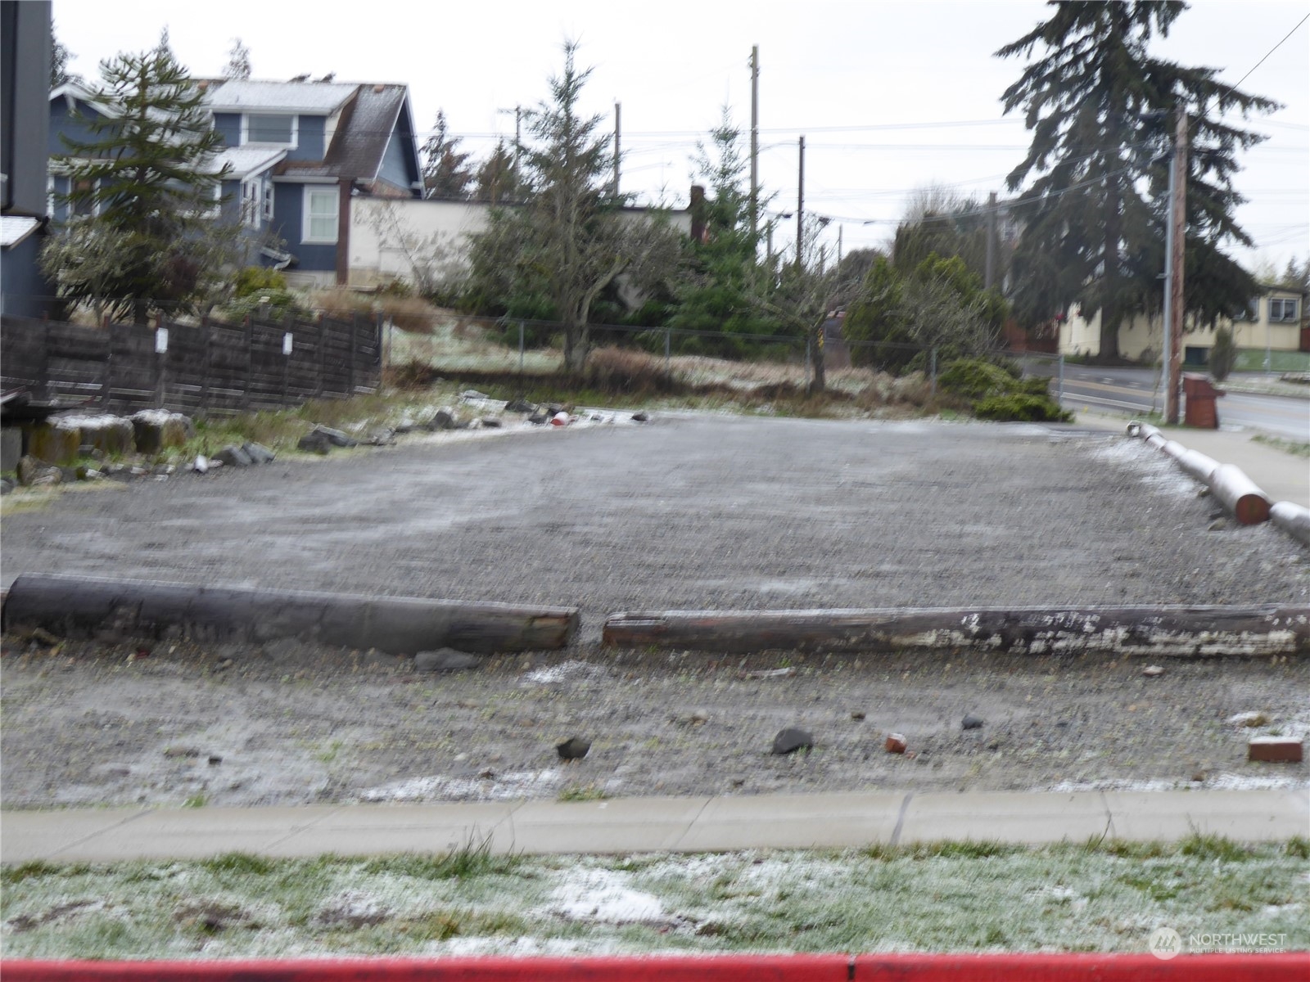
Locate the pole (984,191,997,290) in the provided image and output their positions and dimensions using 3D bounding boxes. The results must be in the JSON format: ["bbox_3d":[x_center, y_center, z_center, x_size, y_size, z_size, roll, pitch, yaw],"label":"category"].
[{"bbox_3d":[13.539,-8.604,115.000,0.280,7.200,0.280,2,1,0],"label":"pole"}]

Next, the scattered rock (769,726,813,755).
[{"bbox_3d":[0.536,0.979,11.100,0.170,0.100,0.140,2,2,7],"label":"scattered rock"}]

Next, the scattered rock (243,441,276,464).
[{"bbox_3d":[-5.331,-0.517,38.200,0.460,0.310,0.380,2,3,-8],"label":"scattered rock"}]

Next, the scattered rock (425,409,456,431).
[{"bbox_3d":[-3.588,-1.182,47.500,0.500,0.350,0.420,1,1,0],"label":"scattered rock"}]

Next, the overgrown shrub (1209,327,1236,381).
[{"bbox_3d":[17.411,-4.204,87.000,0.850,1.680,0.820,1,1,0],"label":"overgrown shrub"}]

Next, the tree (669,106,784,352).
[{"bbox_3d":[1.629,-5.988,65.000,2.700,5.700,2.700,2,3,1],"label":"tree"}]

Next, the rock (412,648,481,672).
[{"bbox_3d":[-0.971,0.794,13.300,0.310,0.115,0.200,1,1,0],"label":"rock"}]

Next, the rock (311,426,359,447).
[{"bbox_3d":[-4.988,-0.845,44.200,0.750,0.340,0.500,2,3,-6],"label":"rock"}]

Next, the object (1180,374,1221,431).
[{"bbox_3d":[11.006,-1.798,57.000,0.720,1.150,0.600,1,3,-15],"label":"object"}]

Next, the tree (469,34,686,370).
[{"bbox_3d":[-1.734,-6.076,60.500,4.500,7.100,4.300,2,3,-2],"label":"tree"}]

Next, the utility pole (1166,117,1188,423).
[{"bbox_3d":[10.503,-4.501,57.000,0.280,6.400,0.280,1,1,0],"label":"utility pole"}]

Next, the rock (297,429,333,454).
[{"bbox_3d":[-4.992,-0.722,41.700,0.530,0.370,0.430,2,3,-7],"label":"rock"}]

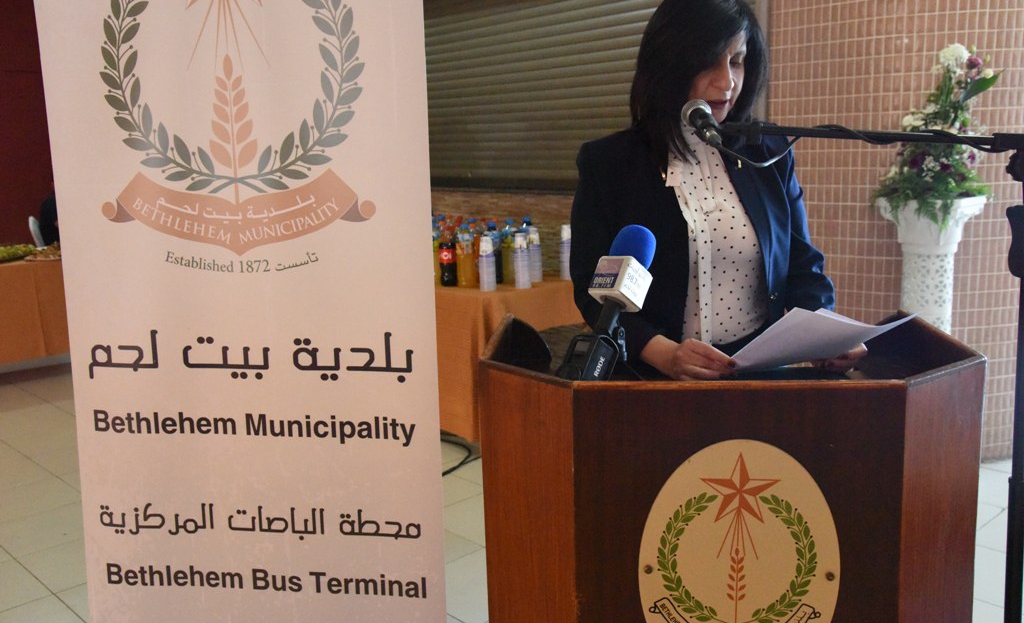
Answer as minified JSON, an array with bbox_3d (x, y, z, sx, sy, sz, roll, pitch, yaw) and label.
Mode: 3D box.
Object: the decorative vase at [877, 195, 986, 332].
[{"bbox_3d":[1.601,0.150,3.758,0.315,1.166,0.315,-12,15,-43],"label":"decorative vase"}]

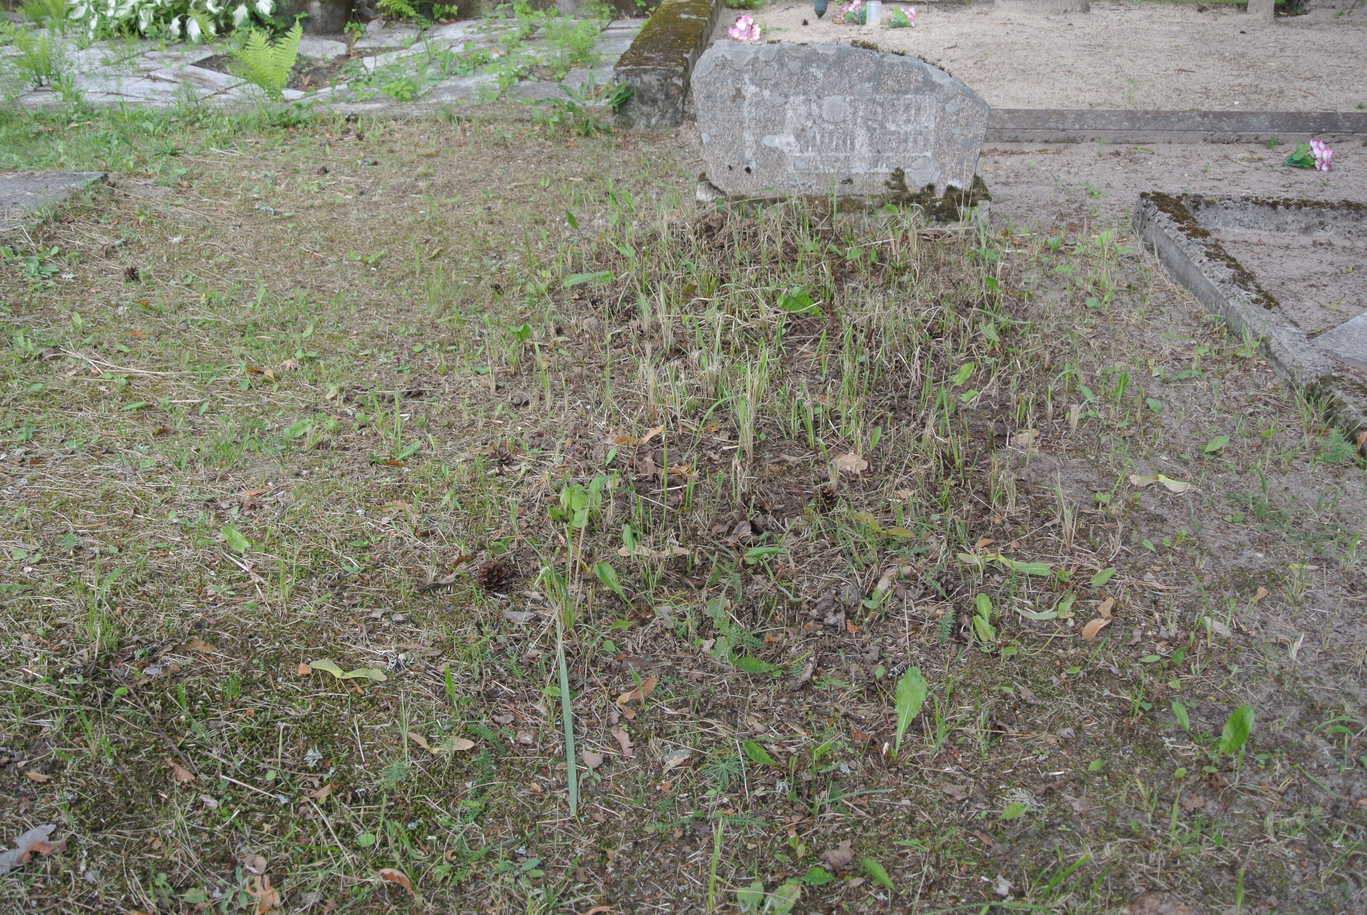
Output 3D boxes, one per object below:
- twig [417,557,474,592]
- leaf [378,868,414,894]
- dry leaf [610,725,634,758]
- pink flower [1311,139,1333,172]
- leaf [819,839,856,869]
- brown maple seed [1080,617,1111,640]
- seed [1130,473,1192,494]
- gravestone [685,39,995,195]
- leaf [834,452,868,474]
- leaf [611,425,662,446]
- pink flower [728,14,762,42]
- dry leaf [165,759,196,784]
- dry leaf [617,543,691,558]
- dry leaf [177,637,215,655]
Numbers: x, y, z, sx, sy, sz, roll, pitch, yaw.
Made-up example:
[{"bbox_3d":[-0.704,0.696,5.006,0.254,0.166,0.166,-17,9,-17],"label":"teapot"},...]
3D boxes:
[{"bbox_3d":[-0.352,0.172,1.914,0.093,0.028,0.035,-20,33,-33],"label":"twig"},{"bbox_3d":[-0.311,0.456,1.393,0.044,0.018,0.024,16,31,28],"label":"leaf"},{"bbox_3d":[-0.076,0.352,1.603,0.024,0.012,0.056,-11,29,-21],"label":"dry leaf"},{"bbox_3d":[2.007,-0.948,4.062,0.068,0.085,0.075,12,29,22],"label":"pink flower"},{"bbox_3d":[0.153,0.396,1.290,0.034,0.013,0.030,0,27,0],"label":"leaf"},{"bbox_3d":[0.471,0.195,1.475,0.018,0.010,0.050,23,35,36],"label":"brown maple seed"},{"bbox_3d":[0.811,0.044,2.200,0.105,0.016,0.038,6,28,11],"label":"seed"},{"bbox_3d":[0.376,-0.821,3.129,0.700,0.355,0.110,0,27,0],"label":"gravestone"},{"bbox_3d":[0.271,0.009,2.090,0.060,0.018,0.042,0,27,0],"label":"leaf"},{"bbox_3d":[-0.074,-0.035,2.047,0.079,0.018,0.030,0,27,0],"label":"leaf"},{"bbox_3d":[0.229,-1.601,4.822,0.120,0.090,0.100,0,27,0],"label":"pink flower"},{"bbox_3d":[-0.546,0.341,1.403,0.038,0.011,0.020,25,36,39],"label":"dry leaf"},{"bbox_3d":[-0.040,0.128,1.763,0.100,0.014,0.022,0,27,0],"label":"dry leaf"},{"bbox_3d":[-0.606,0.234,1.605,0.044,0.012,0.024,0,27,0],"label":"dry leaf"}]

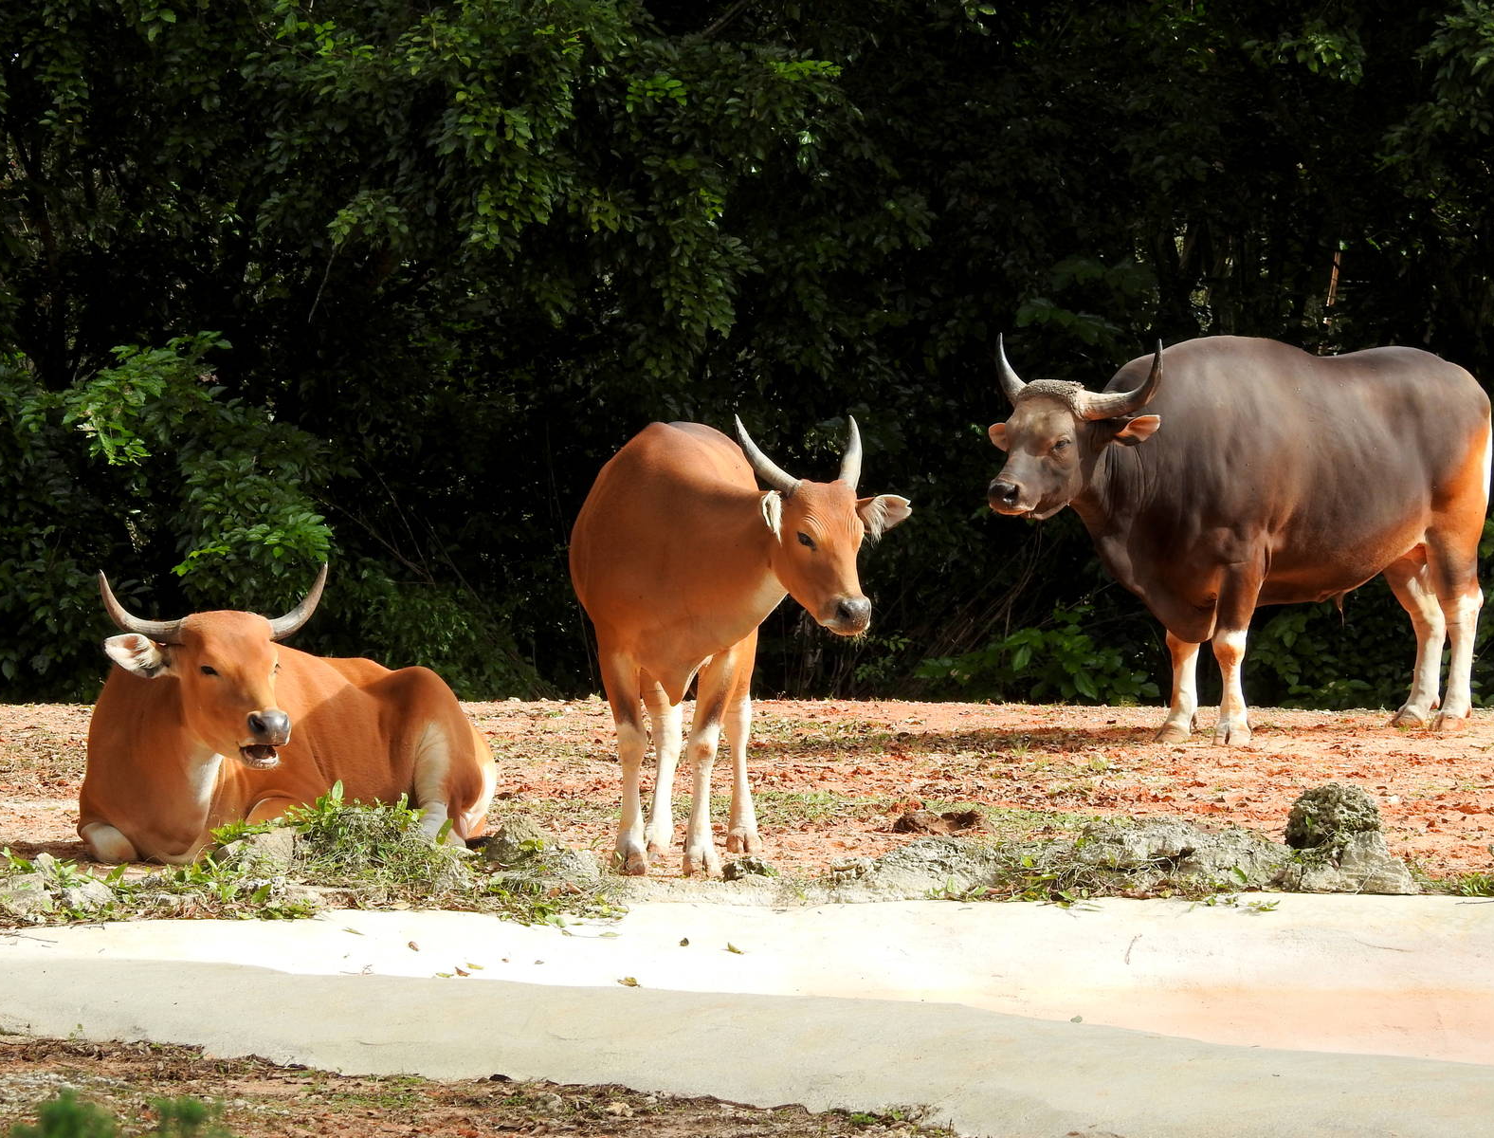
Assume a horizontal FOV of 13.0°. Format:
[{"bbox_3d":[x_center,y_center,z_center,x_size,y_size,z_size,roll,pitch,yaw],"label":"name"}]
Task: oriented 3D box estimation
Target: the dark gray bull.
[{"bbox_3d":[2.106,-0.150,26.884,2.550,1.650,0.780,-2,3,-42],"label":"dark gray bull"}]

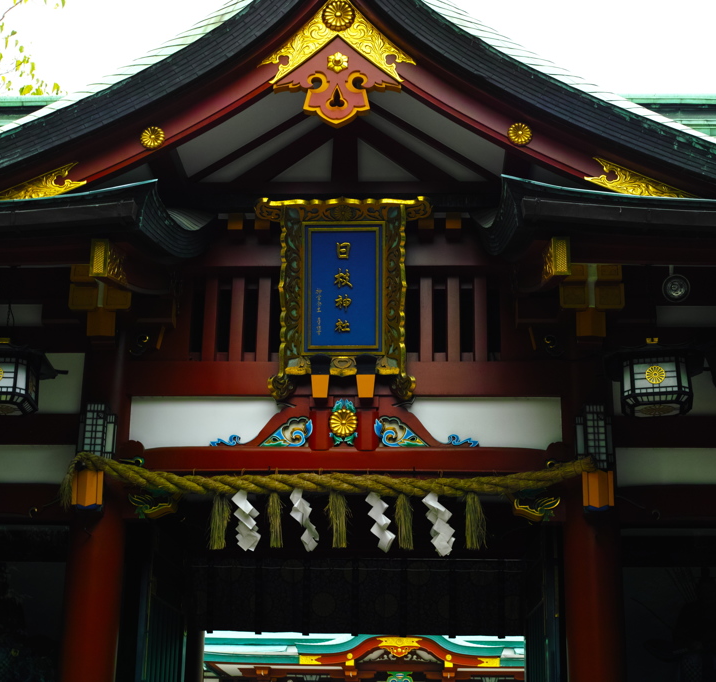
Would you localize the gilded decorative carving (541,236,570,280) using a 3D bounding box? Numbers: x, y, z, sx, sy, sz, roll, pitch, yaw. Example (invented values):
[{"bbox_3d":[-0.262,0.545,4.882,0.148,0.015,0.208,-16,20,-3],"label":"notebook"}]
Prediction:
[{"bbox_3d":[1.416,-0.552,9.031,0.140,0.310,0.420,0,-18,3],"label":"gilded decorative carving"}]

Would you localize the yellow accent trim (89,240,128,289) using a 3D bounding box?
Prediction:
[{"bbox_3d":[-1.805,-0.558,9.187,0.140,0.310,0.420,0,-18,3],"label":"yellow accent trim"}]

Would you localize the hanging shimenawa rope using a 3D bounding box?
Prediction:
[{"bbox_3d":[-0.250,1.278,10.285,4.260,0.750,0.270,0,-18,3],"label":"hanging shimenawa rope"}]

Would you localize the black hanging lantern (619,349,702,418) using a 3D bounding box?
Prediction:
[{"bbox_3d":[1.953,0.234,8.368,0.650,0.470,0.650,-5,-18,17],"label":"black hanging lantern"}]

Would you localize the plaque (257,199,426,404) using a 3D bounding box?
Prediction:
[{"bbox_3d":[-0.116,-0.333,10.589,1.430,1.700,0.250,0,1,3],"label":"plaque"}]

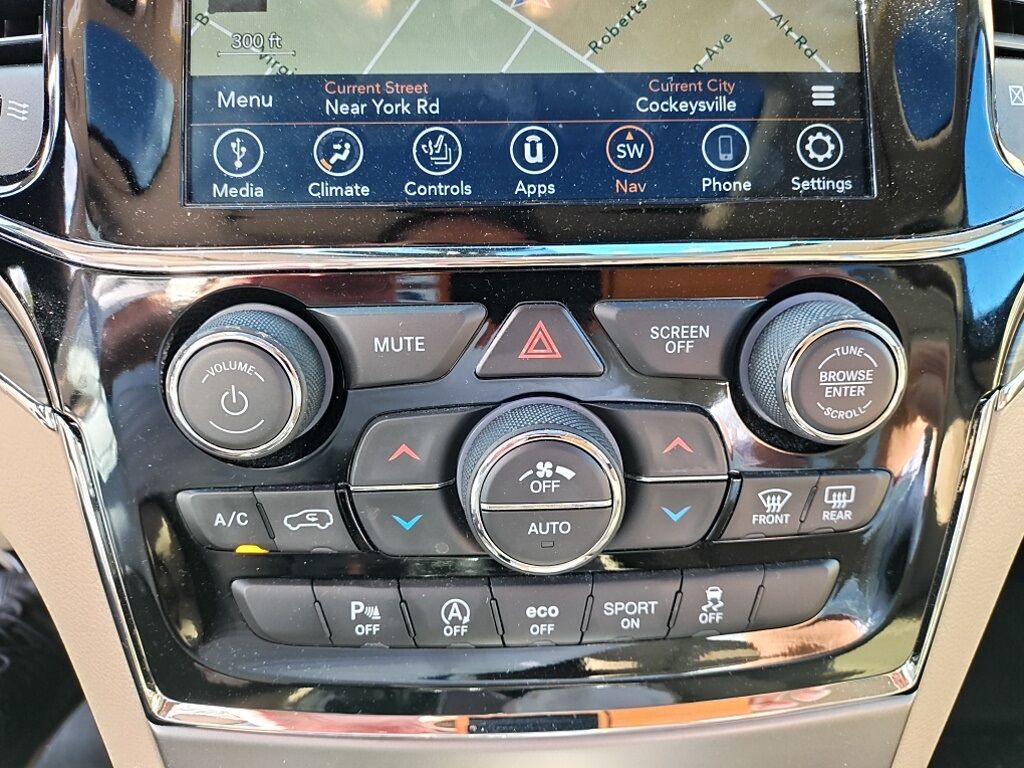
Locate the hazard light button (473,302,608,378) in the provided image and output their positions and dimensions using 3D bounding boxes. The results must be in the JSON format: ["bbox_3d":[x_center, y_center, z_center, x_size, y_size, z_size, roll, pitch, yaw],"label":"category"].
[{"bbox_3d":[0.007,-0.011,0.186,0.031,0.018,0.007,-1,14,-2],"label":"hazard light button"}]

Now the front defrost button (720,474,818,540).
[{"bbox_3d":[0.068,0.033,0.201,0.027,0.018,0.007,-1,14,-2],"label":"front defrost button"}]

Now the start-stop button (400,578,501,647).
[{"bbox_3d":[-0.017,0.062,0.205,0.028,0.022,0.007,-1,14,-2],"label":"start-stop button"}]

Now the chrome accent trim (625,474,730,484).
[{"bbox_3d":[0.044,0.025,0.196,0.028,0.002,0.003,-1,14,-2],"label":"chrome accent trim"}]

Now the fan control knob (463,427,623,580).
[{"bbox_3d":[0.008,0.028,0.194,0.043,0.043,0.019,-2,15,-2],"label":"fan control knob"}]

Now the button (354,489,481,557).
[{"bbox_3d":[-0.024,0.036,0.198,0.036,0.021,0.007,-1,14,-2],"label":"button"}]

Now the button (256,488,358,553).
[{"bbox_3d":[-0.053,0.035,0.196,0.026,0.019,0.007,-1,14,-2],"label":"button"}]

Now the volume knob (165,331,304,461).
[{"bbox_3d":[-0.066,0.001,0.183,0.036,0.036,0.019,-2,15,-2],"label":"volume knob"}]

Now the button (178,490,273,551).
[{"bbox_3d":[-0.074,0.035,0.195,0.023,0.018,0.007,-1,14,-2],"label":"button"}]

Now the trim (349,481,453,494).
[{"bbox_3d":[-0.029,0.027,0.193,0.027,0.003,0.003,-1,14,-2],"label":"trim"}]

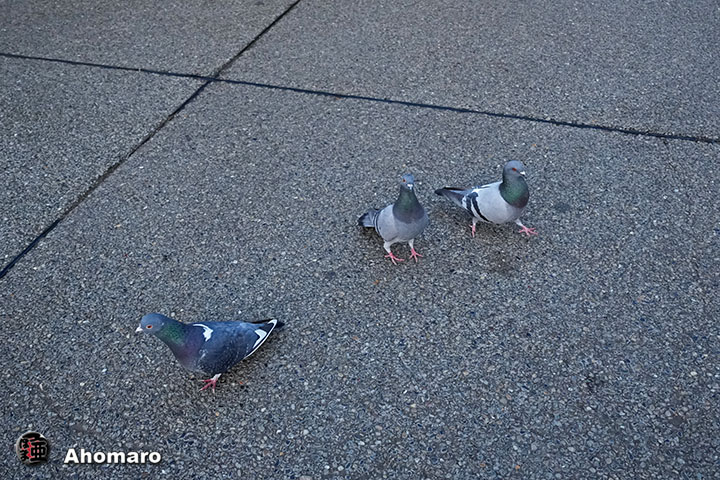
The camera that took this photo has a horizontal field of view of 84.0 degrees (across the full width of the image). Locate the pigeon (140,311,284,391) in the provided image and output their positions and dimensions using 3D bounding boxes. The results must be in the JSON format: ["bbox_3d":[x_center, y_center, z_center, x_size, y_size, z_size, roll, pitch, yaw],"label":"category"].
[{"bbox_3d":[-0.291,0.204,0.833,0.270,0.236,0.120,-15,39,-17],"label":"pigeon"}]

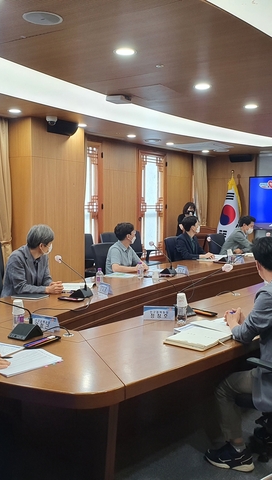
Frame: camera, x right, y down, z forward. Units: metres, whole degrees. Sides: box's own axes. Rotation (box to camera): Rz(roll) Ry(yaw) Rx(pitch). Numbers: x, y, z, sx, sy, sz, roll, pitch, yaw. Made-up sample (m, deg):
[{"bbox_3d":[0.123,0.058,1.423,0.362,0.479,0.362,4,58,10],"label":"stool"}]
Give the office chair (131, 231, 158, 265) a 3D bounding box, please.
[{"bbox_3d":[0.110,0.373,8.251,0.660,1.010,0.650,3,5,32],"label":"office chair"}]

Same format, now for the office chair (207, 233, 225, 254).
[{"bbox_3d":[1.525,0.428,7.839,0.620,1.000,0.620,2,4,32],"label":"office chair"}]

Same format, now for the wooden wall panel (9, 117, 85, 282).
[{"bbox_3d":[-1.290,-0.355,7.101,0.500,2.660,1.030,3,5,37],"label":"wooden wall panel"}]

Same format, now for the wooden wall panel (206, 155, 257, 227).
[{"bbox_3d":[2.023,-0.544,10.400,1.120,2.480,0.060,3,5,34],"label":"wooden wall panel"}]

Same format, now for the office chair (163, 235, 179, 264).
[{"bbox_3d":[0.797,0.454,7.364,0.640,1.030,0.640,3,5,34],"label":"office chair"}]

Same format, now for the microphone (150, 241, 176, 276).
[{"bbox_3d":[0.290,0.192,5.229,0.330,0.360,0.140,4,6,40],"label":"microphone"}]

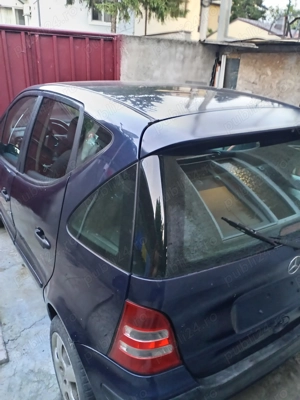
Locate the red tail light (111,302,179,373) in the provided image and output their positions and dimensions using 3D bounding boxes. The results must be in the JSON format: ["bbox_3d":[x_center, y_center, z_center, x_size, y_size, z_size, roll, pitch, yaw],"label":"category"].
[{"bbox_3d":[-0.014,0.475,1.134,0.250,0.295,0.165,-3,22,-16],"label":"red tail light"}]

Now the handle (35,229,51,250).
[{"bbox_3d":[-0.520,0.185,1.520,0.042,0.043,0.190,-5,26,-34],"label":"handle"}]

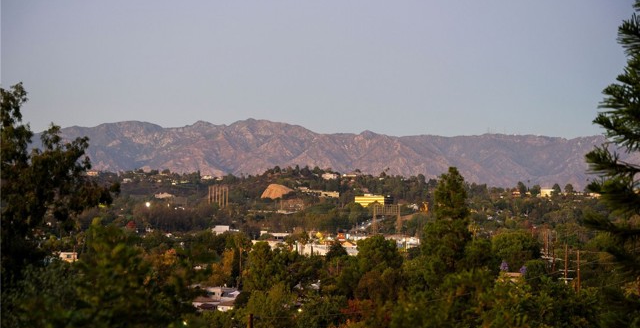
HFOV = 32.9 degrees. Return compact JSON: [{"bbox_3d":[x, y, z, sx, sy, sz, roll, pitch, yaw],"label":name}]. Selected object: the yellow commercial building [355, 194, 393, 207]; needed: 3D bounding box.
[{"bbox_3d":[73.467,50.389,1480.000,44.298,19.391,27.000,-2,-4,28],"label":"yellow commercial building"}]

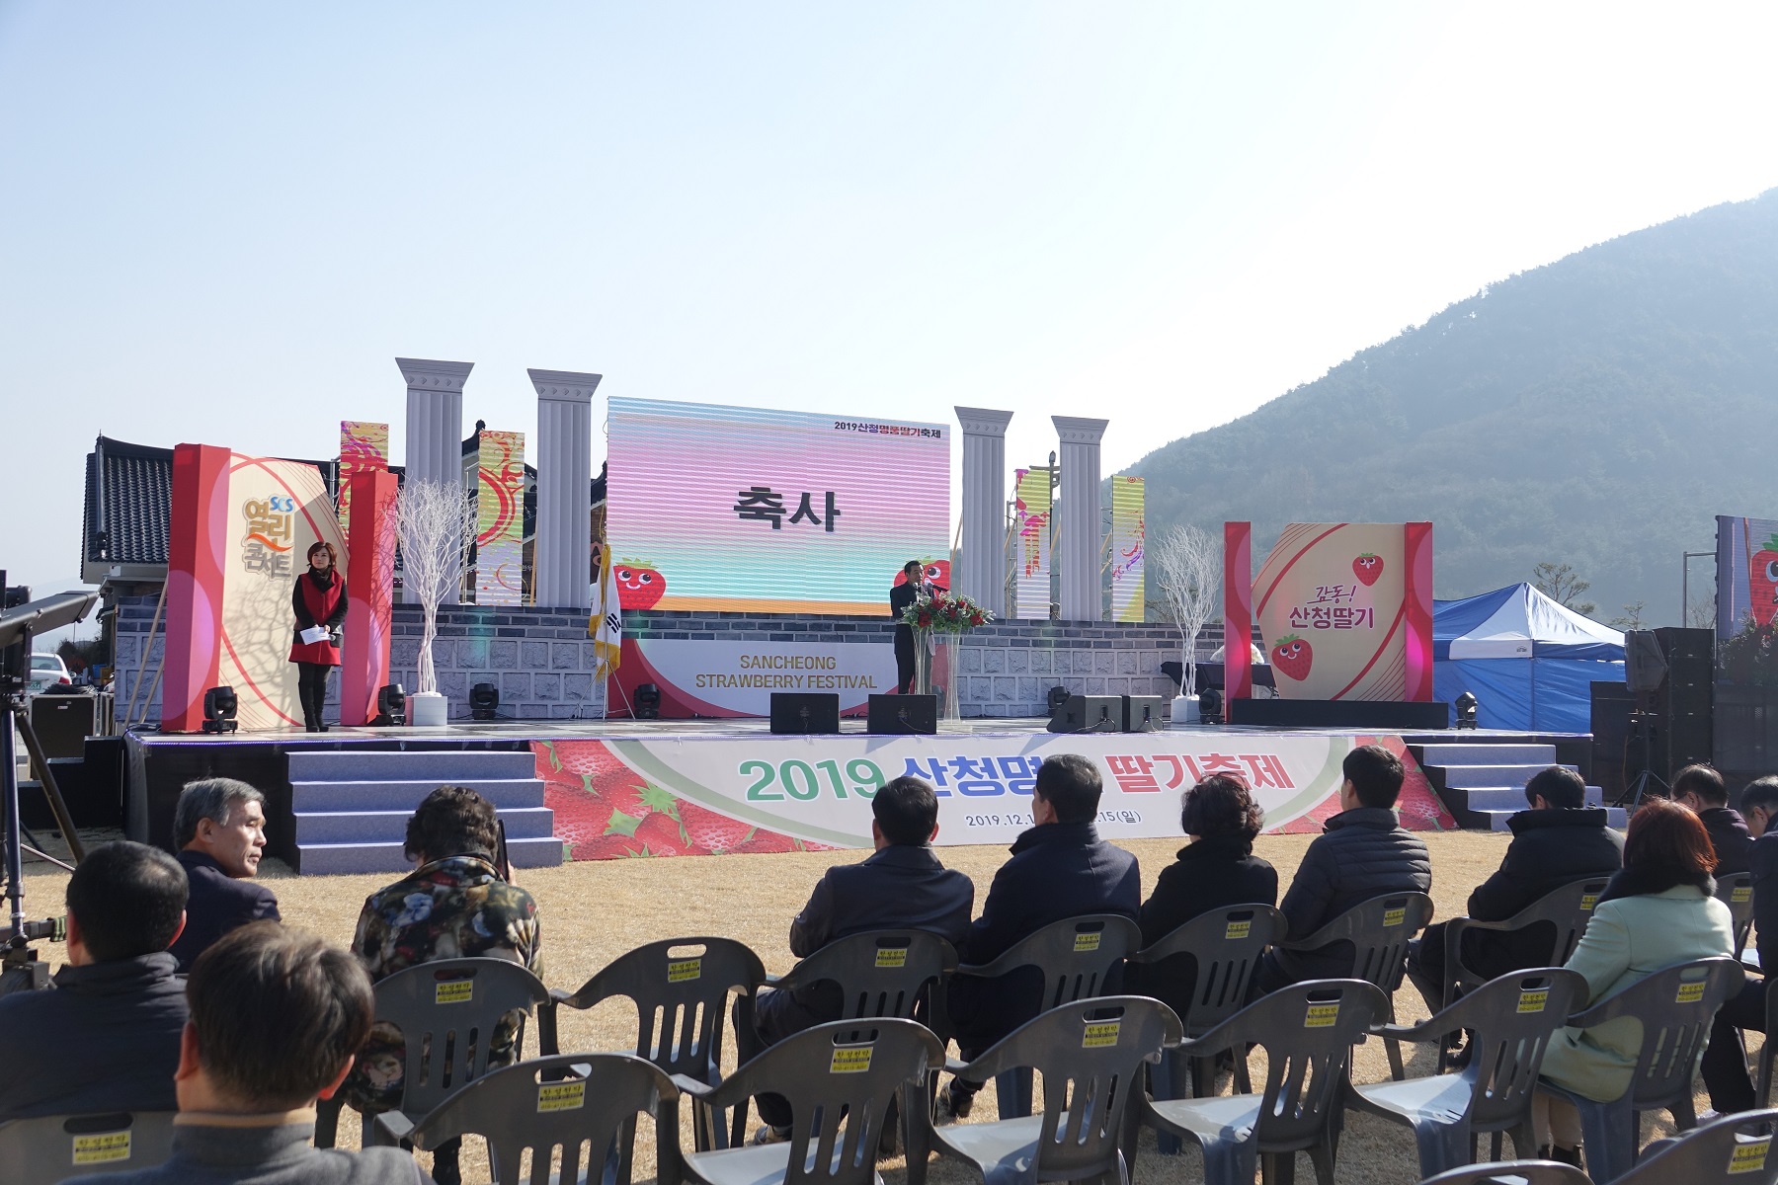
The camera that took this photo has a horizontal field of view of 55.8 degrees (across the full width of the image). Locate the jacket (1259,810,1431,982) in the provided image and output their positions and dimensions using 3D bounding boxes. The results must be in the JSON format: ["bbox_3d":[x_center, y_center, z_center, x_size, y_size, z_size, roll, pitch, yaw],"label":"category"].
[{"bbox_3d":[1.625,1.075,5.970,0.520,0.640,0.460,2,-3,-25],"label":"jacket"}]

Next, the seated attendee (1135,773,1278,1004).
[{"bbox_3d":[0.943,1.182,5.614,0.520,1.157,0.740,2,-3,-22],"label":"seated attendee"}]

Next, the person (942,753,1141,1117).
[{"bbox_3d":[0.452,1.171,5.492,0.530,1.260,0.780,2,-4,-27],"label":"person"}]

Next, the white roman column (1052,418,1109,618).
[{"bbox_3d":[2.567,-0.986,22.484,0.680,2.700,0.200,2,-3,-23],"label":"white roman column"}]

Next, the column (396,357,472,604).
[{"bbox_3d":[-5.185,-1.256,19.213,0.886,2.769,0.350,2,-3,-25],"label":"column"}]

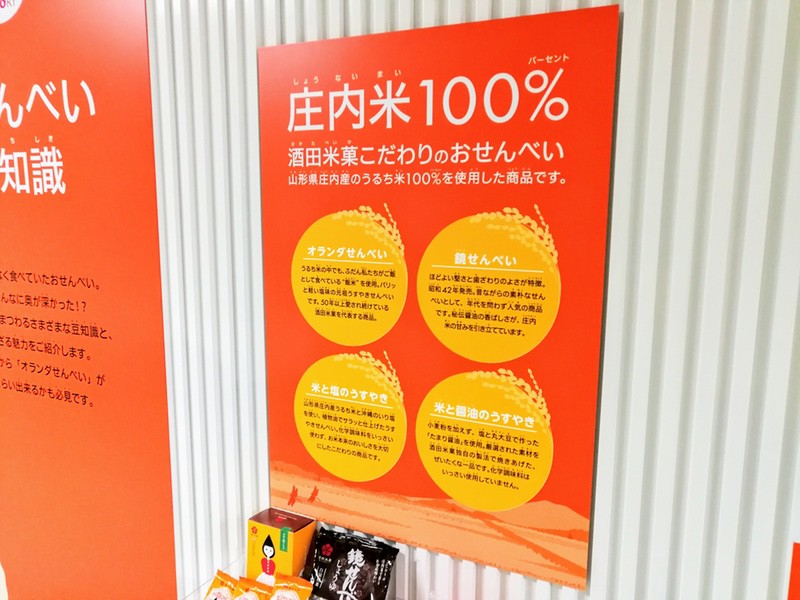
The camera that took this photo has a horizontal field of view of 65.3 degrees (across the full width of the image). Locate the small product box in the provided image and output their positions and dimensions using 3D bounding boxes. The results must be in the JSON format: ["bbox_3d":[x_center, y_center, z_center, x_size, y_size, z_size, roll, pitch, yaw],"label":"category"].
[{"bbox_3d":[-0.267,0.574,1.408,0.126,0.160,0.080,4,5,27],"label":"small product box"}]

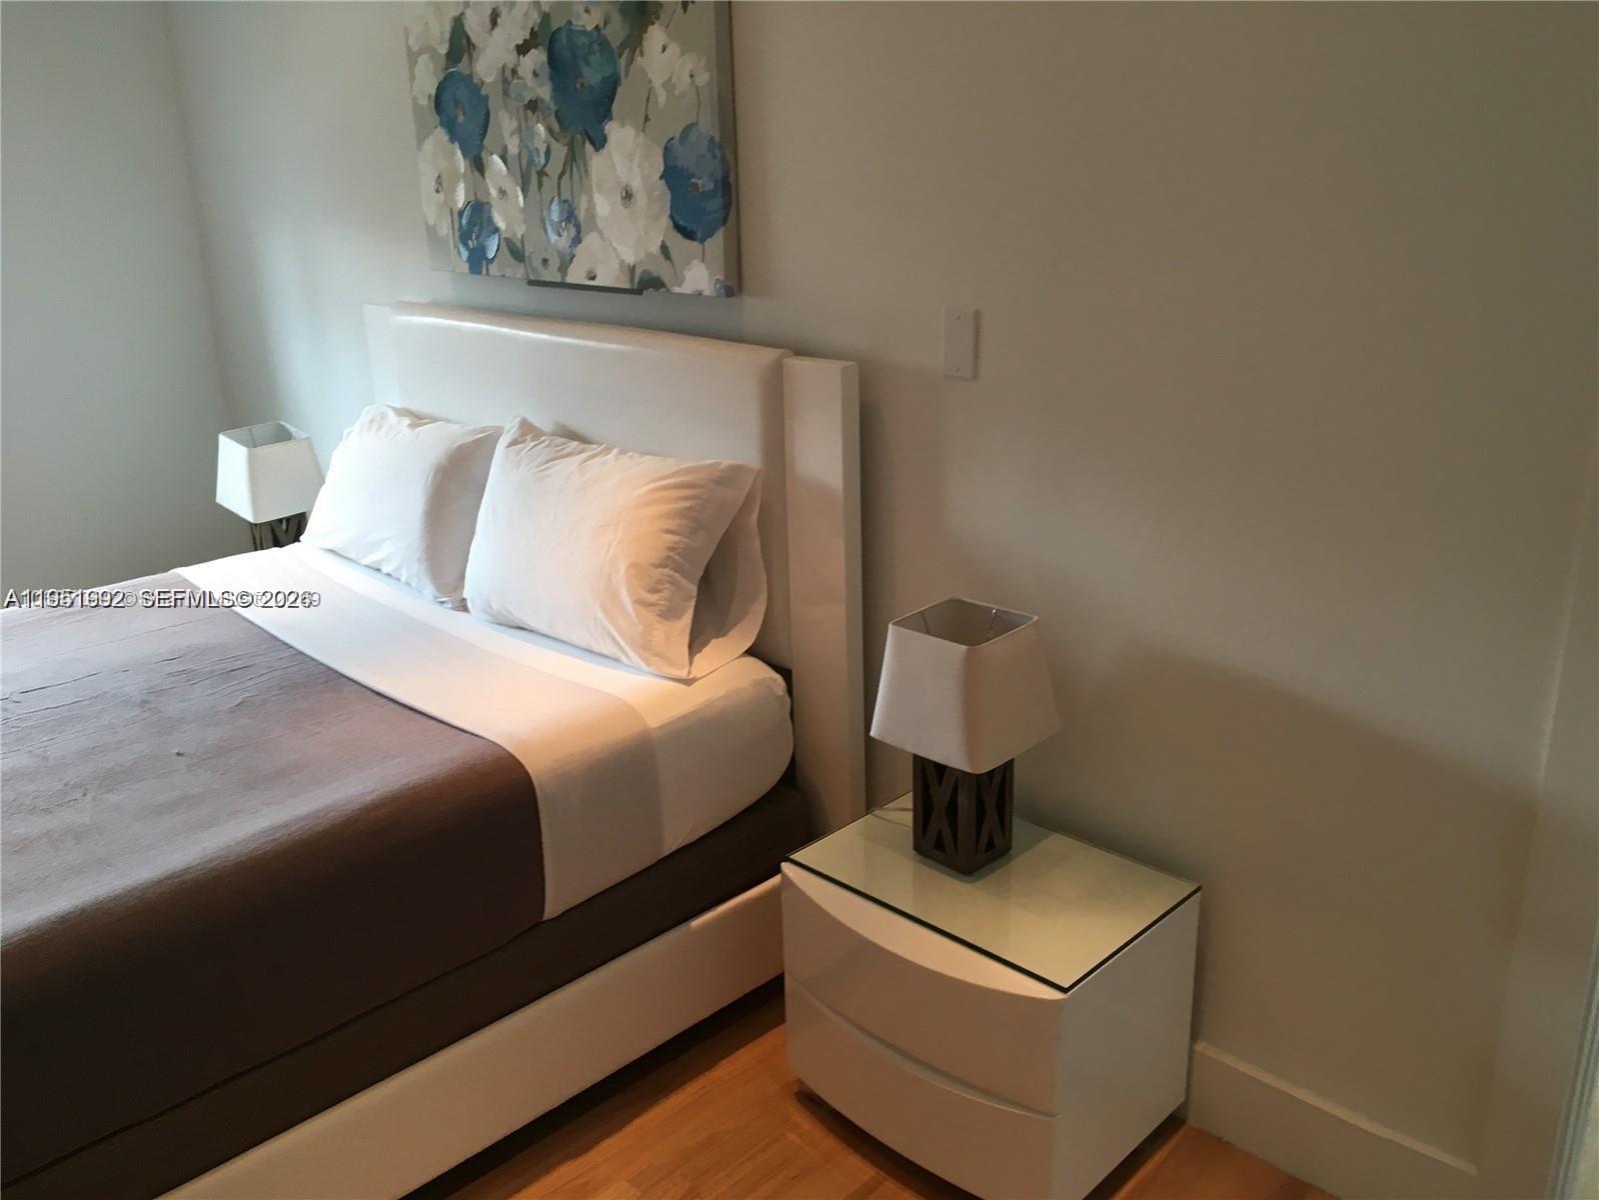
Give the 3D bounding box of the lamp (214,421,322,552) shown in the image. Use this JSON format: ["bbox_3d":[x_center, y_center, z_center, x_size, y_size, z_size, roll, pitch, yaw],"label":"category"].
[{"bbox_3d":[-1.407,-0.245,3.599,0.223,0.395,0.223,-18,24,-42],"label":"lamp"}]

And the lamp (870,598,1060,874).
[{"bbox_3d":[0.260,0.218,2.107,0.223,0.390,0.223,-18,24,-42],"label":"lamp"}]

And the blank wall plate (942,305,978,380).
[{"bbox_3d":[0.260,-0.414,2.170,0.070,0.115,0.006,16,25,42],"label":"blank wall plate"}]

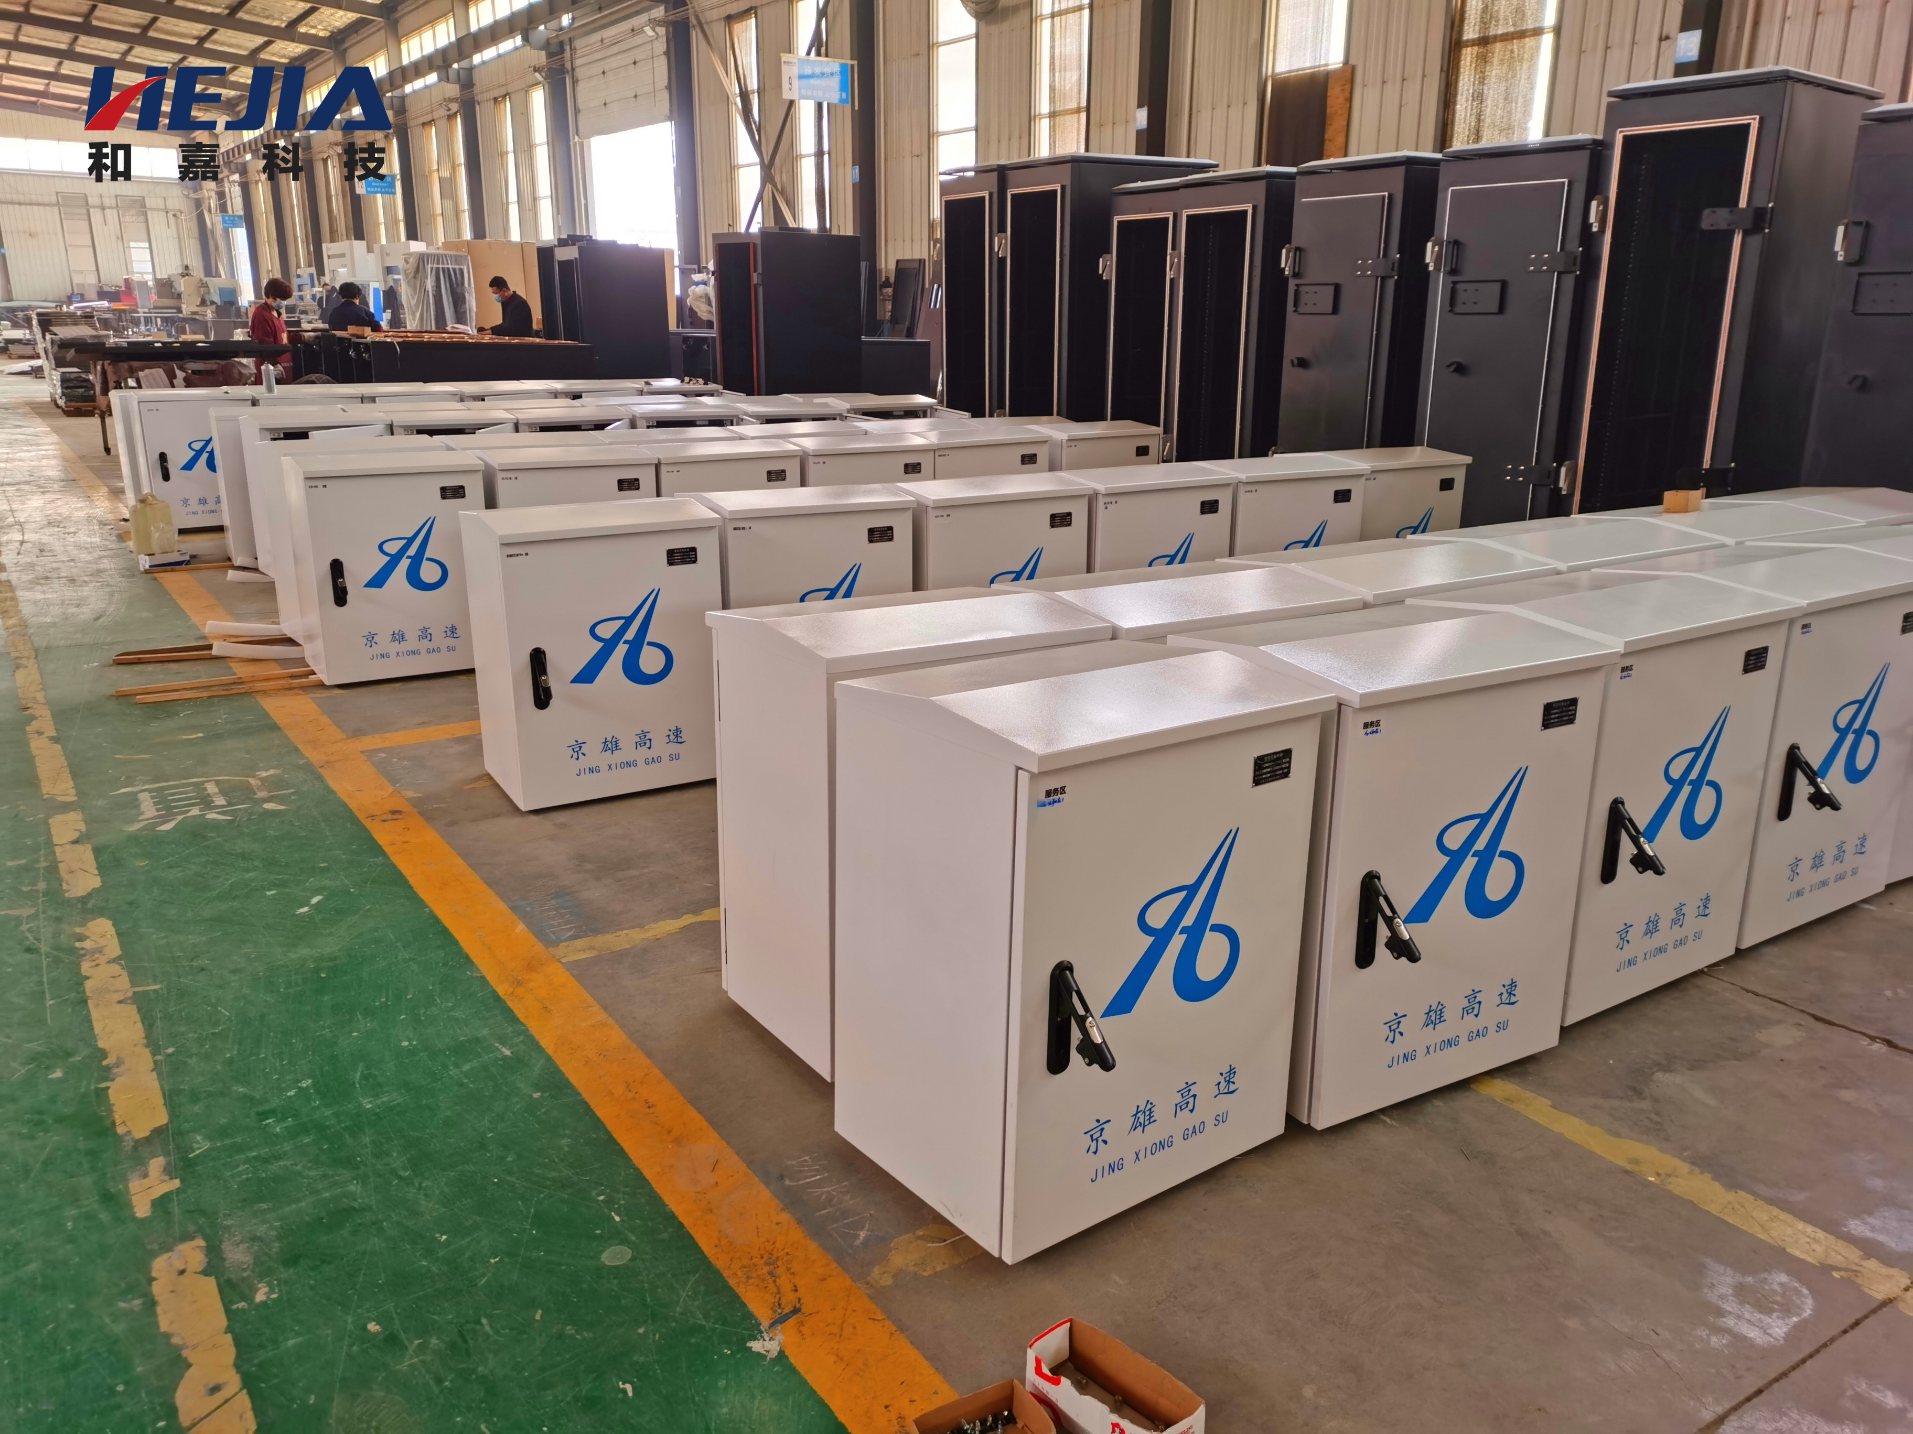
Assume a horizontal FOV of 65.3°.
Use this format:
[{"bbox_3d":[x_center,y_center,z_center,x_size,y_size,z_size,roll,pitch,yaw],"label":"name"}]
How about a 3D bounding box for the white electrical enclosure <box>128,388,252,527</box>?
[{"bbox_3d":[-4.549,-1.558,8.946,0.604,0.784,0.465,-10,19,-33],"label":"white electrical enclosure"}]

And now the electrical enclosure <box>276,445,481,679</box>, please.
[{"bbox_3d":[-2.196,-0.605,5.784,0.623,0.813,0.507,-9,18,-31],"label":"electrical enclosure"}]

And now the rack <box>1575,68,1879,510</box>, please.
[{"bbox_3d":[3.302,-1.554,6.535,0.925,2.203,0.720,-12,20,-37],"label":"rack"}]

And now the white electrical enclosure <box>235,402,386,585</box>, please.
[{"bbox_3d":[-3.235,-1.145,7.639,0.620,0.820,0.498,-10,18,-32],"label":"white electrical enclosure"}]

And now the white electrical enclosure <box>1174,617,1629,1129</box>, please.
[{"bbox_3d":[0.790,0.235,2.825,0.621,0.819,0.506,-8,17,-28],"label":"white electrical enclosure"}]

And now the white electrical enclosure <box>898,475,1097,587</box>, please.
[{"bbox_3d":[0.077,-0.421,5.153,0.620,0.820,0.498,-9,18,-30],"label":"white electrical enclosure"}]

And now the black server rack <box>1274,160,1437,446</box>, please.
[{"bbox_3d":[2.356,-1.895,8.057,0.920,2.031,0.715,-10,19,-33],"label":"black server rack"}]

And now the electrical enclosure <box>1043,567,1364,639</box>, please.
[{"bbox_3d":[0.446,0.095,3.183,0.600,0.785,0.479,-9,18,-30],"label":"electrical enclosure"}]

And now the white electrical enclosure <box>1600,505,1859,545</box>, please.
[{"bbox_3d":[2.187,-0.191,4.397,0.620,0.820,0.498,-9,18,-30],"label":"white electrical enclosure"}]

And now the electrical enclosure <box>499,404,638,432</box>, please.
[{"bbox_3d":[-2.088,-1.235,7.999,0.620,0.820,0.498,-10,18,-32],"label":"electrical enclosure"}]

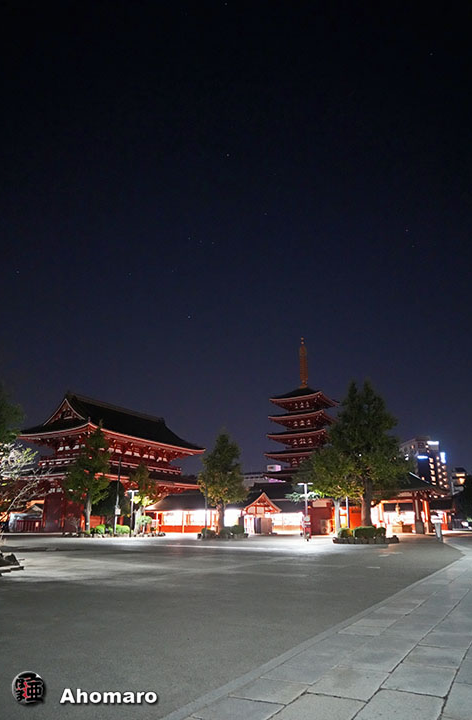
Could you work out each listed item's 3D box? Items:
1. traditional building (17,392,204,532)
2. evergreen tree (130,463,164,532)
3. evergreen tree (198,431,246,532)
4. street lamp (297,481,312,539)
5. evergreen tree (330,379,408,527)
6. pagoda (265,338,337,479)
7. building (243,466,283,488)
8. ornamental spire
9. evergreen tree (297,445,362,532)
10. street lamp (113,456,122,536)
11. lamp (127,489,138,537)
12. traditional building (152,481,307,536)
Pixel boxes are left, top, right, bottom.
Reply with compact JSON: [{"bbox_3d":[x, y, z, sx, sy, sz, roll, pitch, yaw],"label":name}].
[{"bbox_3d":[-22.206,19.987,89.150,18.300,22.700,29.900,-12,-22,31],"label":"traditional building"},{"bbox_3d":[-9.663,15.104,52.071,3.366,7.625,3.366,3,-19,-10],"label":"evergreen tree"},{"bbox_3d":[-1.258,11.469,44.695,4.287,9.685,4.287,1,-19,-1],"label":"evergreen tree"},{"bbox_3d":[5.790,12.491,39.699,1.350,4.505,0.350,-2,-19,8],"label":"street lamp"},{"bbox_3d":[9.565,7.106,34.825,5.674,11.492,5.674,-5,-20,14],"label":"evergreen tree"},{"bbox_3d":[19.410,17.168,131.786,17.200,50.400,17.200,-12,-22,31],"label":"pagoda"},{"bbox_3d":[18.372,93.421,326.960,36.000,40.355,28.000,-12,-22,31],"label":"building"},{"bbox_3d":[19.449,0.622,137.539,2.200,15.366,2.200,0,-19,0],"label":"ornamental spire"},{"bbox_3d":[9.737,13.410,49.419,6.801,9.171,6.801,-3,-19,10],"label":"evergreen tree"},{"bbox_3d":[-12.694,14.600,51.579,0.600,8.241,0.500,5,-20,-13],"label":"street lamp"},{"bbox_3d":[-10.317,15.359,48.078,1.300,4.519,0.350,4,-20,-11],"label":"lamp"},{"bbox_3d":[-0.404,21.503,69.462,25.500,7.000,8.000,-12,-22,31],"label":"traditional building"}]

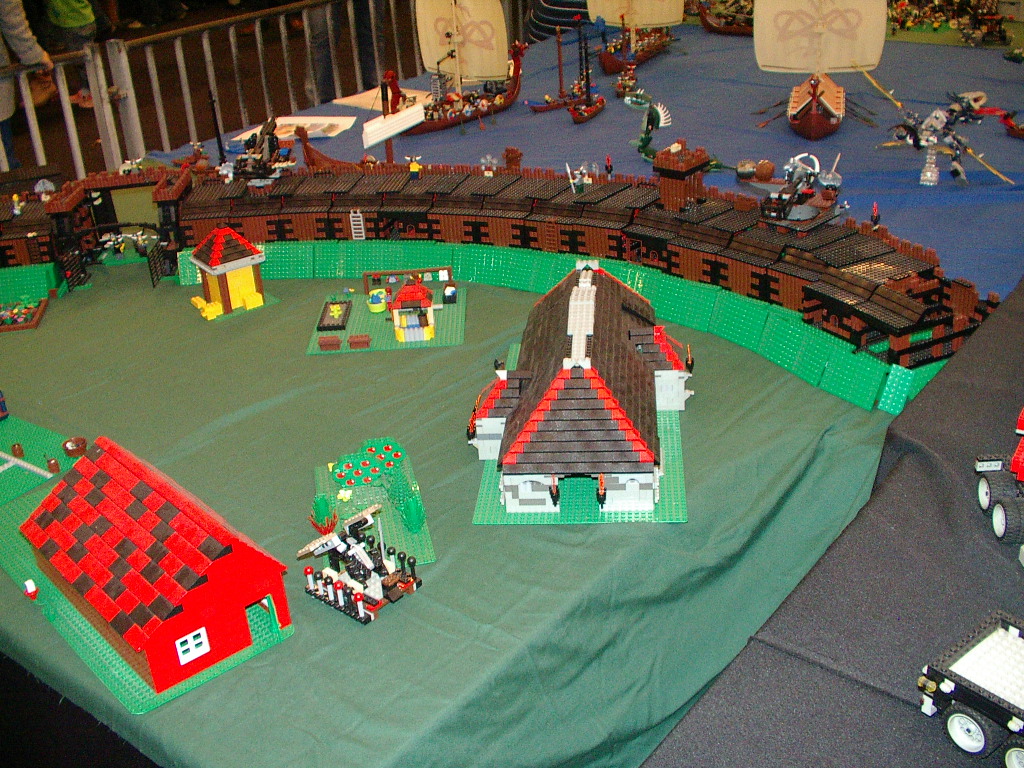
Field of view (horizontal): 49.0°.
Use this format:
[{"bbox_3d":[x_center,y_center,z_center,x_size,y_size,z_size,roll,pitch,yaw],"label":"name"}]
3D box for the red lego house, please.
[{"bbox_3d":[-0.407,0.178,1.244,0.176,0.131,0.316,-25,33,-36],"label":"red lego house"}]

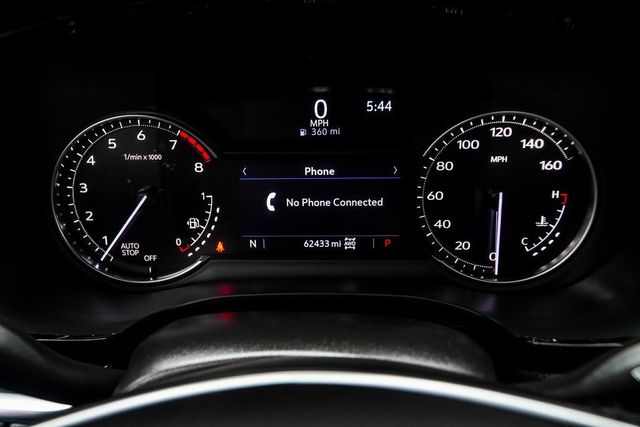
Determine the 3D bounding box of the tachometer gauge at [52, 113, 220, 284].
[{"bbox_3d":[-0.111,-0.009,0.357,0.103,0.102,0.020,0,1,1],"label":"tachometer gauge"}]

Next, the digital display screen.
[{"bbox_3d":[0.000,-0.004,0.362,0.100,0.058,0.010,0,1,1],"label":"digital display screen"}]

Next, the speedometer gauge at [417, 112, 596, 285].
[{"bbox_3d":[0.113,-0.009,0.352,0.105,0.102,0.020,0,1,1],"label":"speedometer gauge"}]

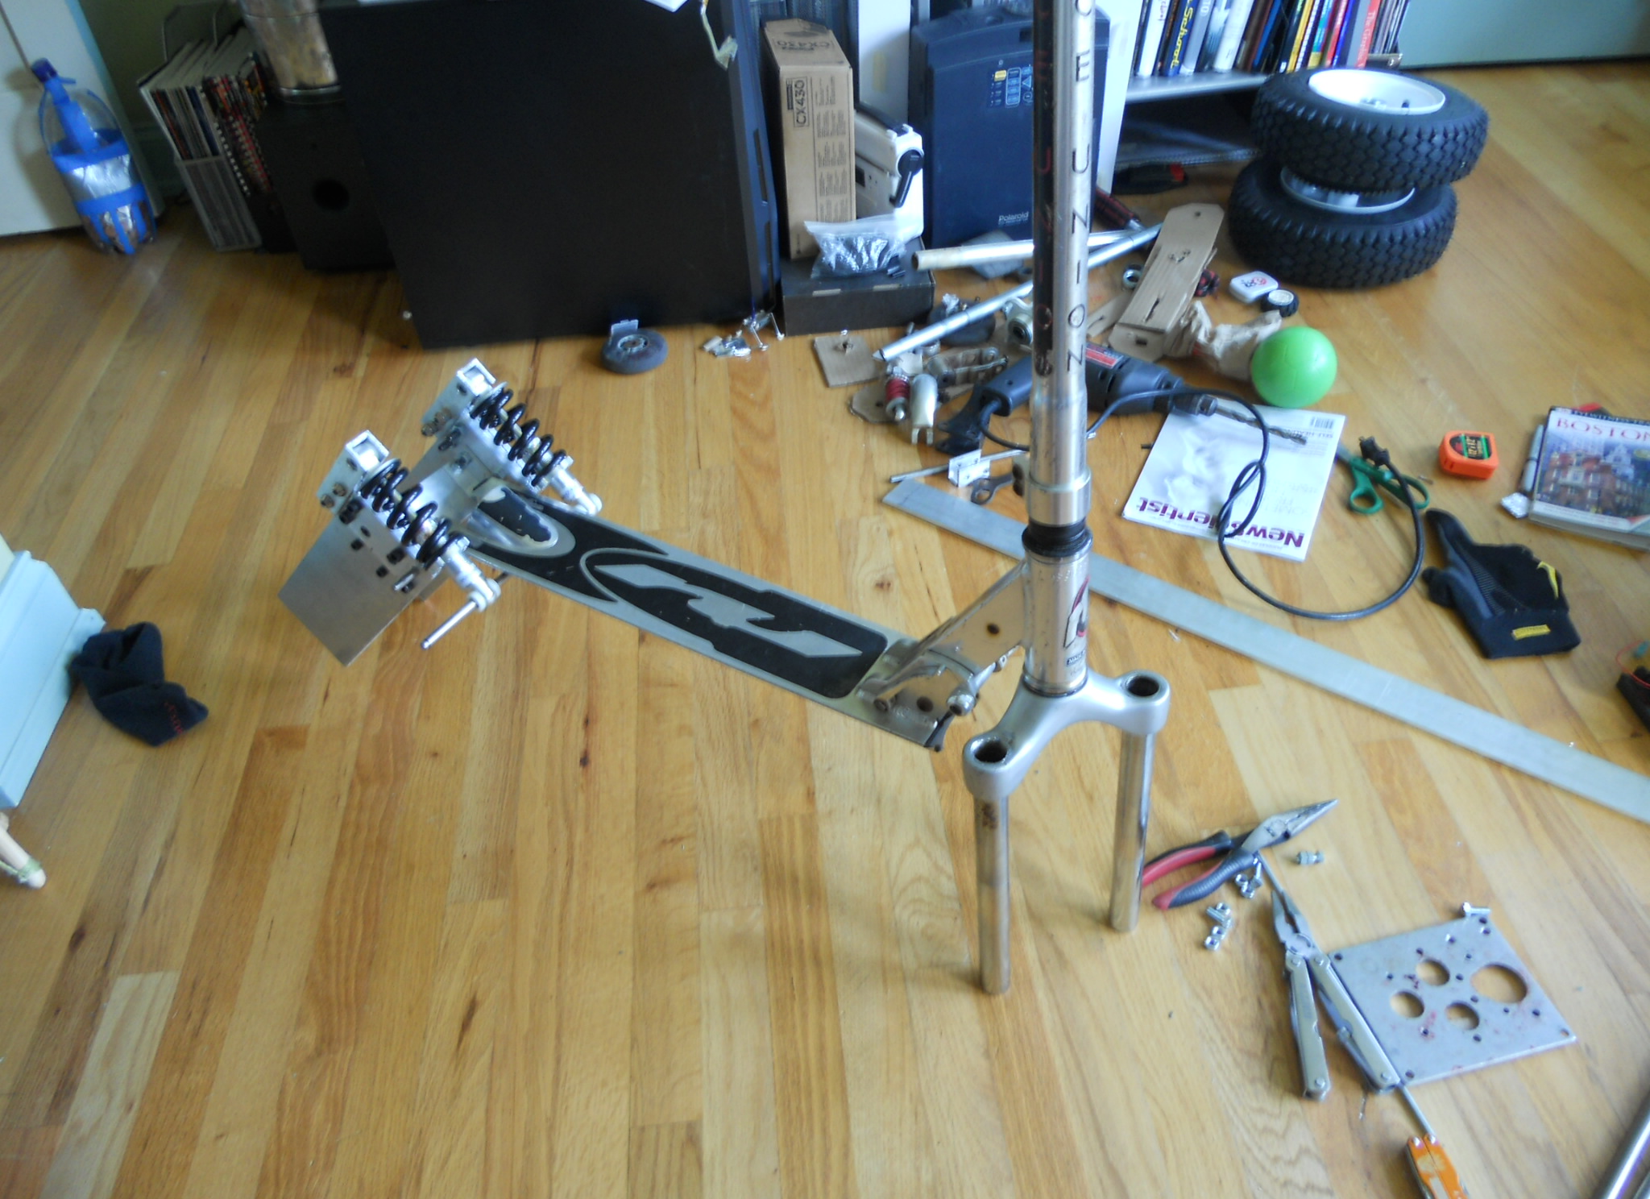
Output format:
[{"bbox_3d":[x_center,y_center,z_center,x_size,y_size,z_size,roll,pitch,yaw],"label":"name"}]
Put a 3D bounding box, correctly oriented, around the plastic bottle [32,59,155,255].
[{"bbox_3d":[-1.171,-0.702,2.045,0.110,0.300,0.110,-5,43,0],"label":"plastic bottle"}]

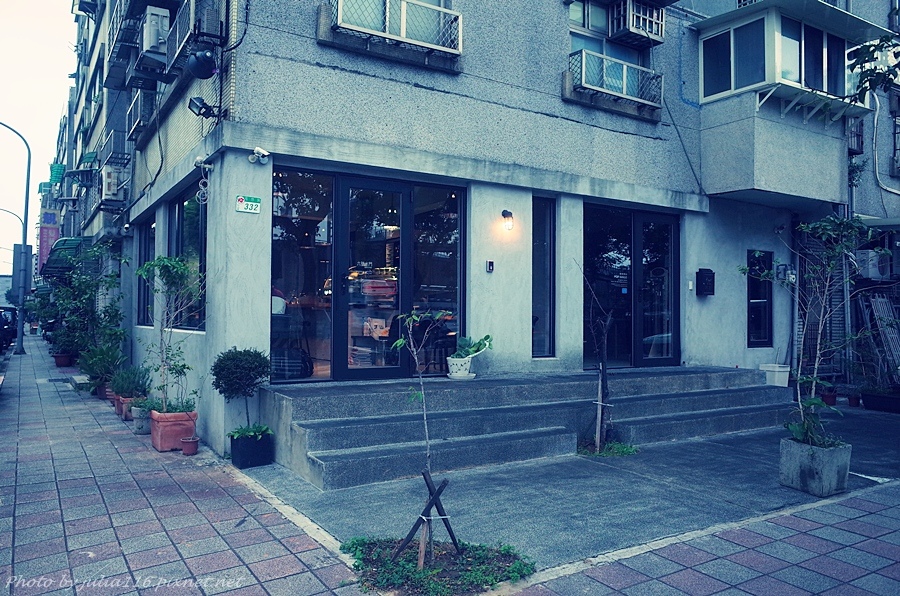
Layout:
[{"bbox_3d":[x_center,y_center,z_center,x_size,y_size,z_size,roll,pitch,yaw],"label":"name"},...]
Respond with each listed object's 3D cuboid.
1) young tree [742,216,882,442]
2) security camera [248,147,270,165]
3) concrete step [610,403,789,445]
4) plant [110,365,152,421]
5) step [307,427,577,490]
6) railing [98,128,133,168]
[{"bbox_3d":[3.140,0.273,6.050,1.120,1.880,0.950,0,-2,27],"label":"young tree"},{"bbox_3d":[-1.936,-1.448,7.099,0.188,0.167,0.123,0,-1,9],"label":"security camera"},{"bbox_3d":[3.320,1.510,8.473,3.480,0.222,0.406,1,-1,-31],"label":"concrete step"},{"bbox_3d":[-4.436,1.307,9.748,0.560,0.740,0.520,1,-2,-32],"label":"plant"},{"bbox_3d":[0.038,1.492,6.597,2.750,0.239,0.392,1,-2,-32],"label":"step"},{"bbox_3d":[-7.321,-3.167,15.241,0.360,0.460,2.450,1,-2,-32],"label":"railing"}]

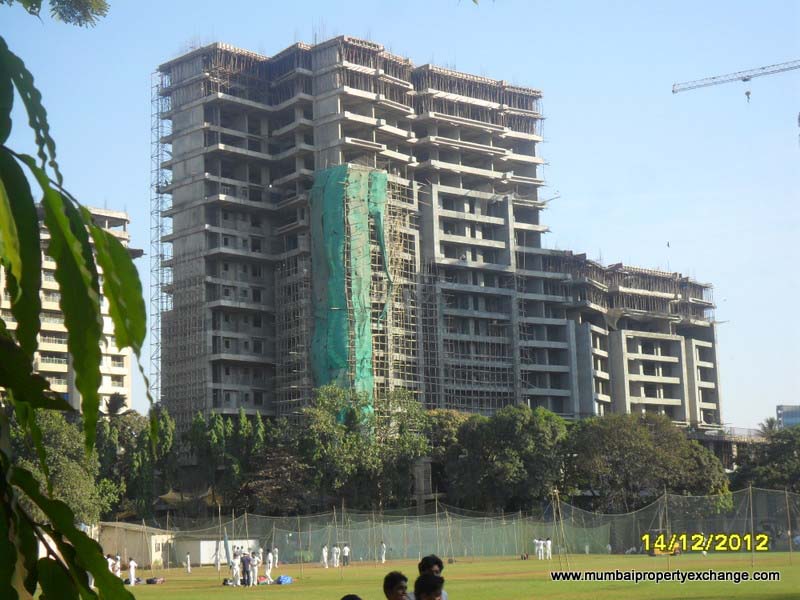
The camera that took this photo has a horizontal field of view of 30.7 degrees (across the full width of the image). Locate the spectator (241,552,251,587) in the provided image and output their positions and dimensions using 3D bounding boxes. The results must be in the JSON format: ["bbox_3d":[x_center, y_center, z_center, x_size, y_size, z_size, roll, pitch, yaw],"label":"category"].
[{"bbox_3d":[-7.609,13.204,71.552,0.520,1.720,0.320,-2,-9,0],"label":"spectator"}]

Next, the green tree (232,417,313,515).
[{"bbox_3d":[-11.683,17.592,133.994,7.383,13.748,7.500,-2,-9,0],"label":"green tree"}]

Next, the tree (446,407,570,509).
[{"bbox_3d":[9.668,16.416,132.033,11.092,13.894,10.500,-2,-9,0],"label":"tree"}]

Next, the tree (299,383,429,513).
[{"bbox_3d":[-3.314,16.079,135.207,12.107,16.525,11.000,-2,-9,0],"label":"tree"}]

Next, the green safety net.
[{"bbox_3d":[-5.534,-0.315,160.725,5.900,28.460,6.400,5,-12,-37],"label":"green safety net"}]

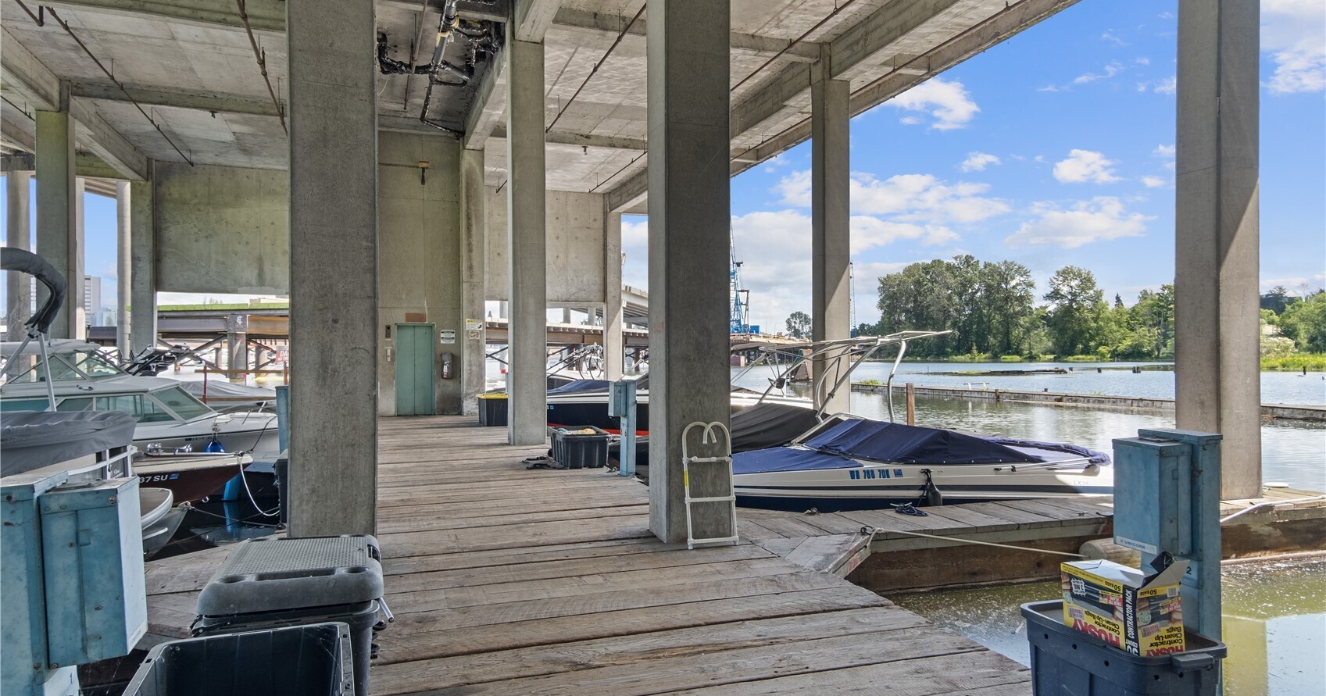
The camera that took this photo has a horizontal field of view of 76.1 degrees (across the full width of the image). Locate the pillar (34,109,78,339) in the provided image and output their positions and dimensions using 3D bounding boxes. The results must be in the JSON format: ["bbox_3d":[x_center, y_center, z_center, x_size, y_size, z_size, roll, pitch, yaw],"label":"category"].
[{"bbox_3d":[-12.247,-1.458,17.096,0.497,6.521,0.419,0,-1,-19],"label":"pillar"}]

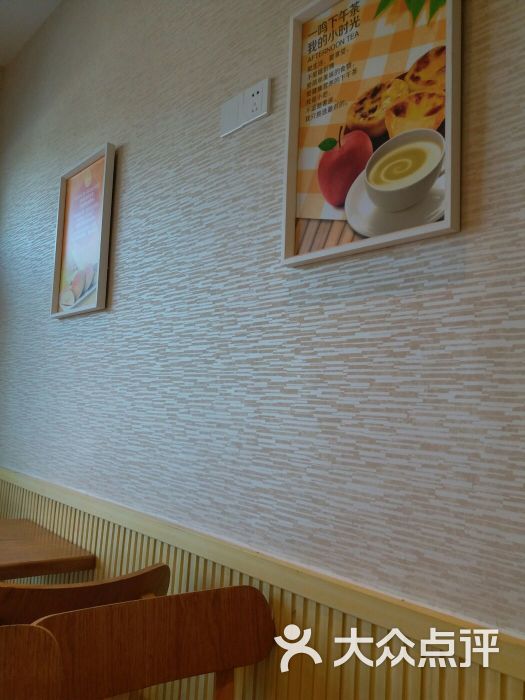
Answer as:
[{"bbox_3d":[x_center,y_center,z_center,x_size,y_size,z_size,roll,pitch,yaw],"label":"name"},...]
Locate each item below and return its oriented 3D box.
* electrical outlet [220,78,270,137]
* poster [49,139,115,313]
[{"bbox_3d":[-0.042,-0.595,1.397,0.011,0.087,0.173,7,-7,-42],"label":"electrical outlet"},{"bbox_3d":[-0.647,-0.402,2.017,0.030,0.547,0.382,7,-7,-42],"label":"poster"}]

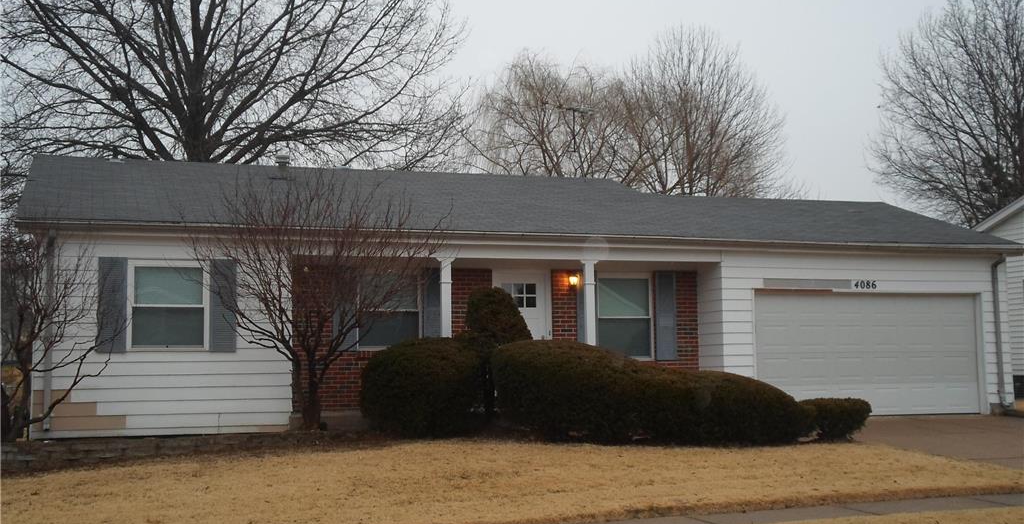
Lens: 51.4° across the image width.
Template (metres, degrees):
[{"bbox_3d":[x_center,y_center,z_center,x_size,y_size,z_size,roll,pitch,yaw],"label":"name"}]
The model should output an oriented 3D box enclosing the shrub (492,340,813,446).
[{"bbox_3d":[1.940,1.711,14.244,4.511,1.330,1.650,1,-5,-18],"label":"shrub"}]

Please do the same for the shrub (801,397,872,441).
[{"bbox_3d":[4.448,2.142,14.566,0.932,0.567,0.970,1,-5,-18],"label":"shrub"}]

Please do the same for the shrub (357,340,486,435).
[{"bbox_3d":[-1.196,1.691,14.419,1.681,1.307,1.550,1,-5,-18],"label":"shrub"}]

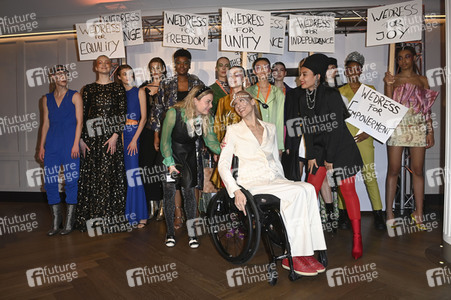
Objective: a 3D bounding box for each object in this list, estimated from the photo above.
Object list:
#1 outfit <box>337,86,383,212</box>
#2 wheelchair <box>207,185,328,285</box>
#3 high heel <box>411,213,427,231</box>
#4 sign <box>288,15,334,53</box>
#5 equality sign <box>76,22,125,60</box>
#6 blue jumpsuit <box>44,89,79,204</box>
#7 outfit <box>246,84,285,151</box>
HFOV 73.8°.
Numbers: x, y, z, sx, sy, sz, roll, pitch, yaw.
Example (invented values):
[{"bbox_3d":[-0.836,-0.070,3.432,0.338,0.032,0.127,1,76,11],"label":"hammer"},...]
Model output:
[{"bbox_3d":[1.427,-0.037,3.200,0.470,1.360,0.300,0,1,11],"label":"outfit"},{"bbox_3d":[0.375,0.470,2.345,0.610,0.780,0.850,-1,2,-32],"label":"wheelchair"},{"bbox_3d":[2.015,0.755,3.150,0.085,0.150,0.220,-1,1,-14],"label":"high heel"},{"bbox_3d":[0.969,-1.299,3.360,0.510,0.410,0.020,0,2,-3],"label":"sign"},{"bbox_3d":[-1.399,-1.219,3.380,0.510,0.410,0.020,-5,5,-7],"label":"equality sign"},{"bbox_3d":[-1.725,-0.026,3.170,0.370,1.220,0.260,-1,1,-5],"label":"blue jumpsuit"},{"bbox_3d":[0.433,-0.346,3.250,0.460,0.760,0.270,0,1,2],"label":"outfit"}]

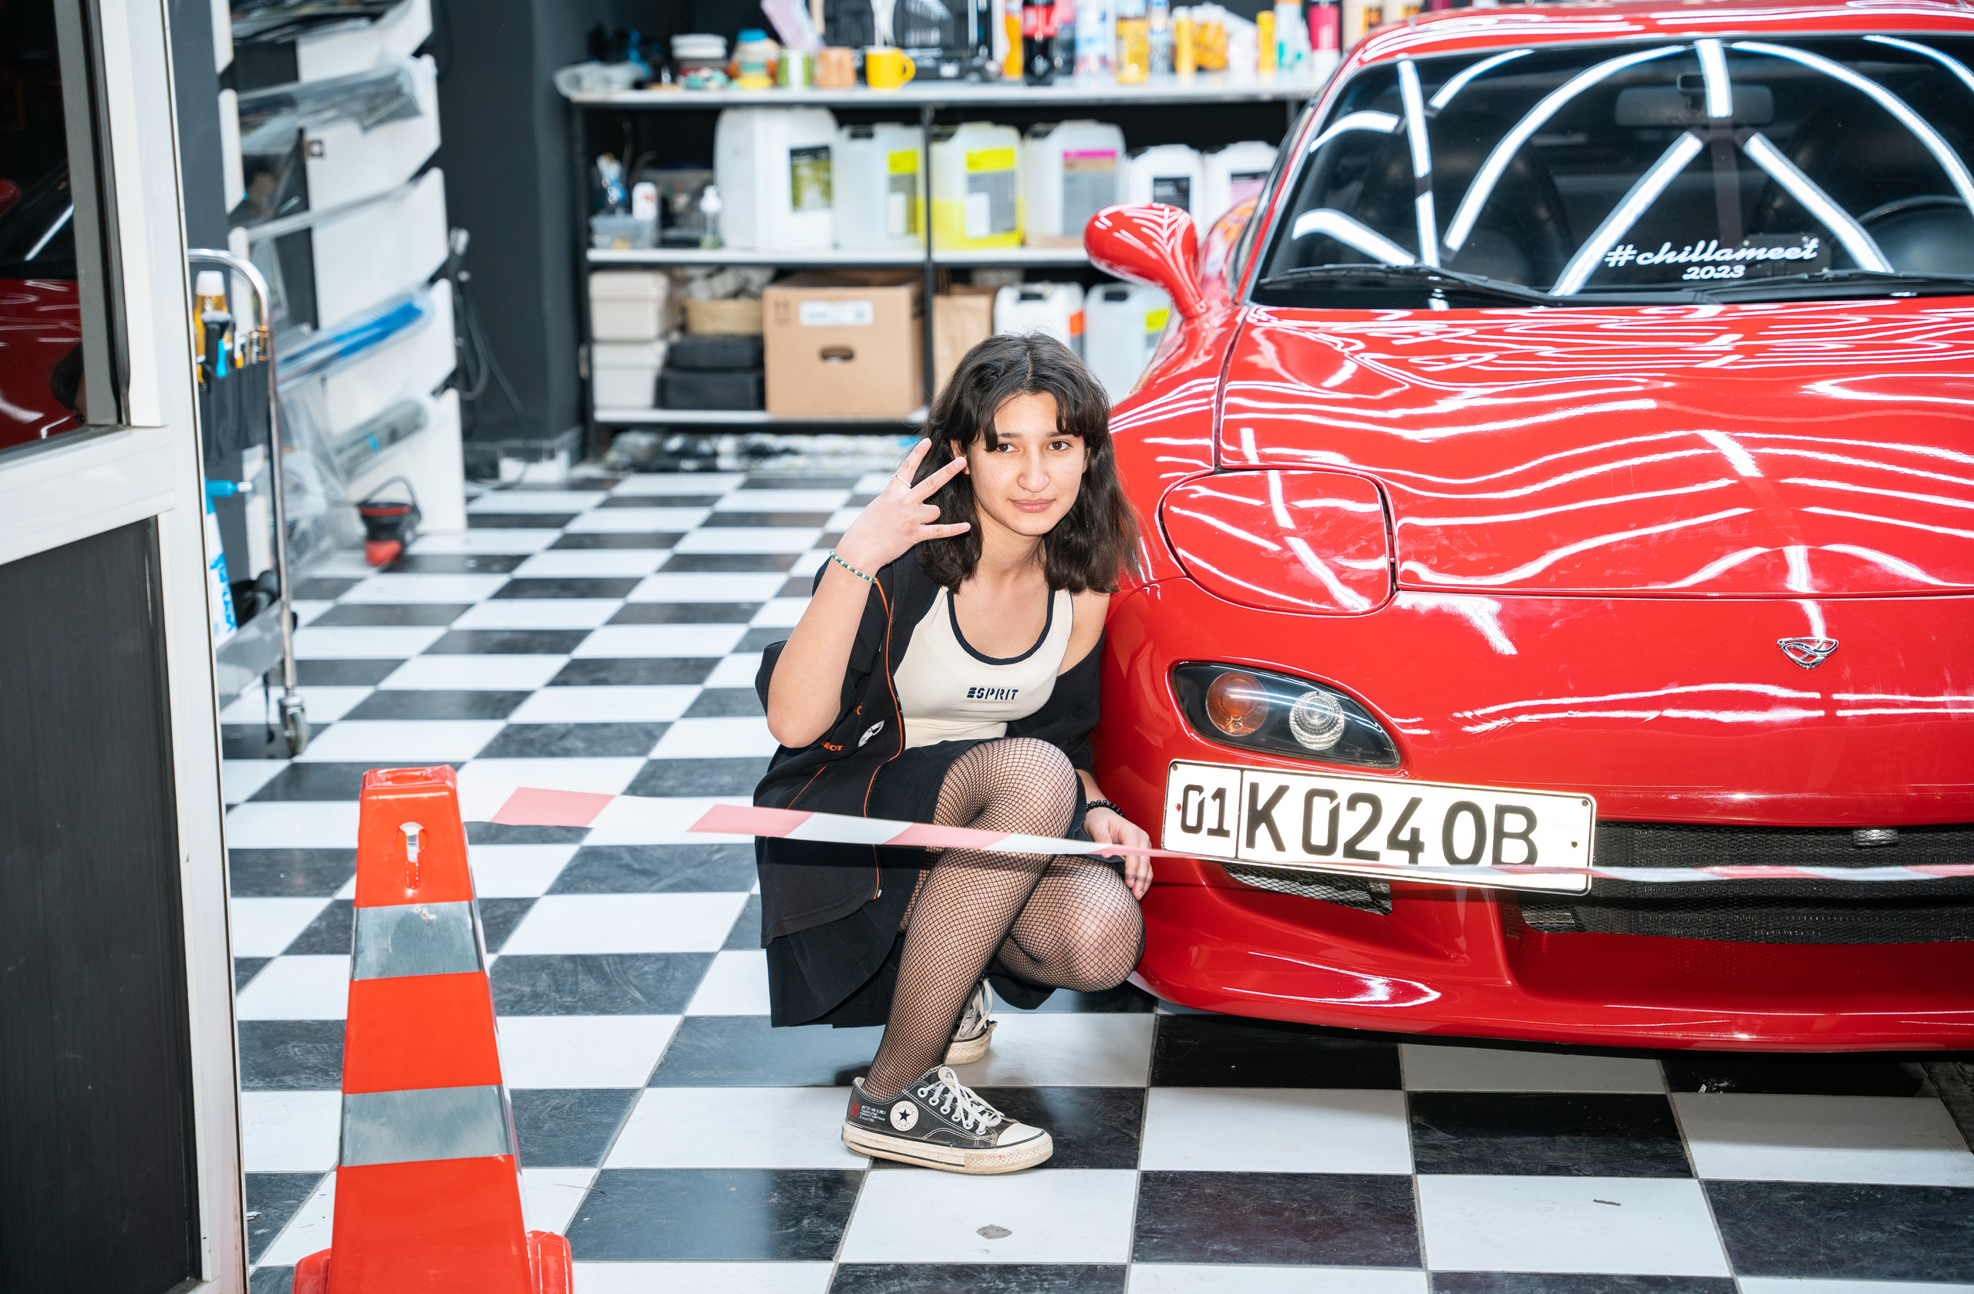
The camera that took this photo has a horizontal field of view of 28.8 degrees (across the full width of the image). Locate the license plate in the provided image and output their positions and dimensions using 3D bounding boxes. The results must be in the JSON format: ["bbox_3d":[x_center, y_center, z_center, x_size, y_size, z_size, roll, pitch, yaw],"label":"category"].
[{"bbox_3d":[0.446,0.206,4.410,0.520,0.113,0.015,4,-1,25],"label":"license plate"}]

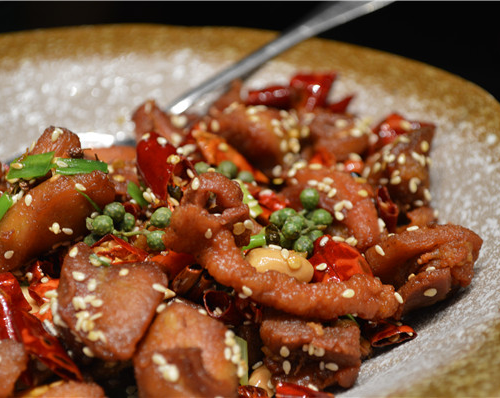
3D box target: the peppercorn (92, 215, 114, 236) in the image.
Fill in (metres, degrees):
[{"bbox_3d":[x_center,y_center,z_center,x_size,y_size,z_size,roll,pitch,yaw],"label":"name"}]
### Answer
[{"bbox_3d":[-0.038,0.007,0.285,0.005,0.005,0.005,0,27,0],"label":"peppercorn"}]

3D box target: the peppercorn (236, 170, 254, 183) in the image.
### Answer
[{"bbox_3d":[-0.001,-0.006,0.315,0.005,0.005,0.005,-1,28,0],"label":"peppercorn"}]

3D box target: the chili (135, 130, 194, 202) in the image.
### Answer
[{"bbox_3d":[-0.023,-0.009,0.297,0.015,0.019,0.011,-9,19,5],"label":"chili"}]

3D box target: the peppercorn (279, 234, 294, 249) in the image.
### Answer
[{"bbox_3d":[0.009,0.010,0.280,0.005,0.005,0.005,-1,28,0],"label":"peppercorn"}]

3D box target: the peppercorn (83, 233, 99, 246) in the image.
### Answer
[{"bbox_3d":[-0.040,0.011,0.283,0.005,0.005,0.005,0,27,0],"label":"peppercorn"}]

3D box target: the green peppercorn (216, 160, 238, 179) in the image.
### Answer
[{"bbox_3d":[-0.006,-0.008,0.318,0.006,0.006,0.006,-1,28,0],"label":"green peppercorn"}]

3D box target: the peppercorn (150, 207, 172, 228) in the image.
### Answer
[{"bbox_3d":[-0.023,0.005,0.287,0.005,0.005,0.005,0,27,0],"label":"peppercorn"}]

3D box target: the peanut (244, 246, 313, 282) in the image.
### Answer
[{"bbox_3d":[0.007,0.017,0.279,0.018,0.009,0.009,15,30,16],"label":"peanut"}]

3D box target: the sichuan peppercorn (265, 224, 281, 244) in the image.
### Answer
[{"bbox_3d":[0.006,0.009,0.297,0.004,0.005,0.004,0,28,0],"label":"sichuan peppercorn"}]

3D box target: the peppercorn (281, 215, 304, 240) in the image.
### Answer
[{"bbox_3d":[0.011,0.007,0.282,0.006,0.006,0.006,-1,28,0],"label":"peppercorn"}]

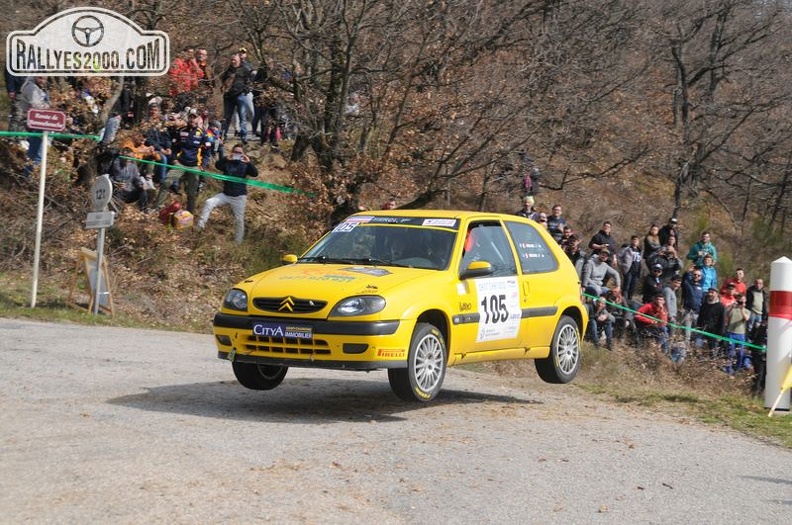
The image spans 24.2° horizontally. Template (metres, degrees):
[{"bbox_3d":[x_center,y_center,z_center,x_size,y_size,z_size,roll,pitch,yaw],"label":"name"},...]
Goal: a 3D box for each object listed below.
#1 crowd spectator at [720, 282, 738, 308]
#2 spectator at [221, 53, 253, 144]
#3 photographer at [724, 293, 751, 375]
[{"bbox_3d":[7.340,1.314,40.517,0.560,1.730,0.380,4,1,14],"label":"crowd spectator"},{"bbox_3d":[-3.106,-3.153,35.519,0.600,1.740,0.420,3,1,22],"label":"spectator"},{"bbox_3d":[7.443,1.541,40.017,0.620,1.740,0.480,3,1,12],"label":"photographer"}]

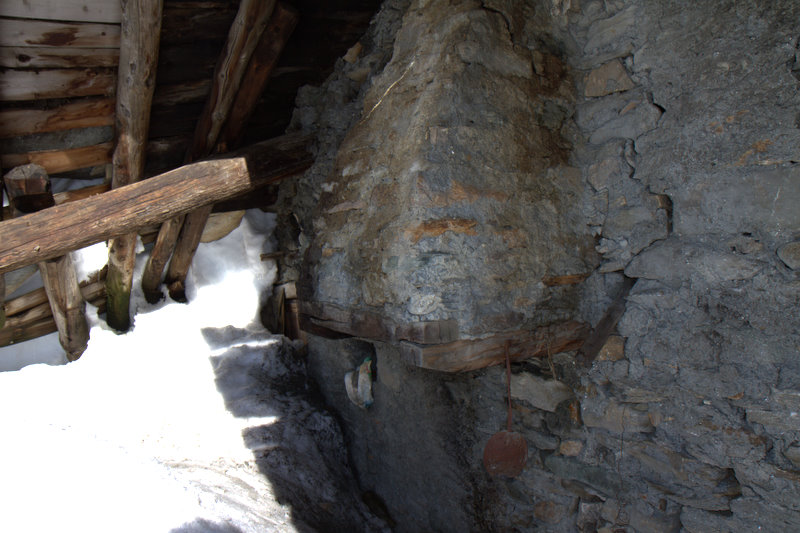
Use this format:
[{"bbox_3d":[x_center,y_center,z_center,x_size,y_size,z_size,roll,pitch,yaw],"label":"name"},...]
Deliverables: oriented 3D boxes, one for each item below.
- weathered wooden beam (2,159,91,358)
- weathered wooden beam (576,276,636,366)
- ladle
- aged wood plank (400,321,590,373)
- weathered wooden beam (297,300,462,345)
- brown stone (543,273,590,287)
[{"bbox_3d":[-1.396,0.022,2.410,0.135,0.850,0.135,-2,30,-11],"label":"weathered wooden beam"},{"bbox_3d":[1.032,0.277,2.960,0.085,0.480,0.085,33,12,35],"label":"weathered wooden beam"},{"bbox_3d":[0.426,0.576,2.400,0.178,0.540,0.040,0,1,-6],"label":"ladle"},{"bbox_3d":[0.491,0.310,2.570,0.100,0.120,1.400,1,1,40],"label":"aged wood plank"},{"bbox_3d":[-0.115,0.220,2.280,0.660,0.085,0.180,1,1,40],"label":"weathered wooden beam"},{"bbox_3d":[0.799,0.065,2.880,0.070,0.045,0.380,1,1,40],"label":"brown stone"}]

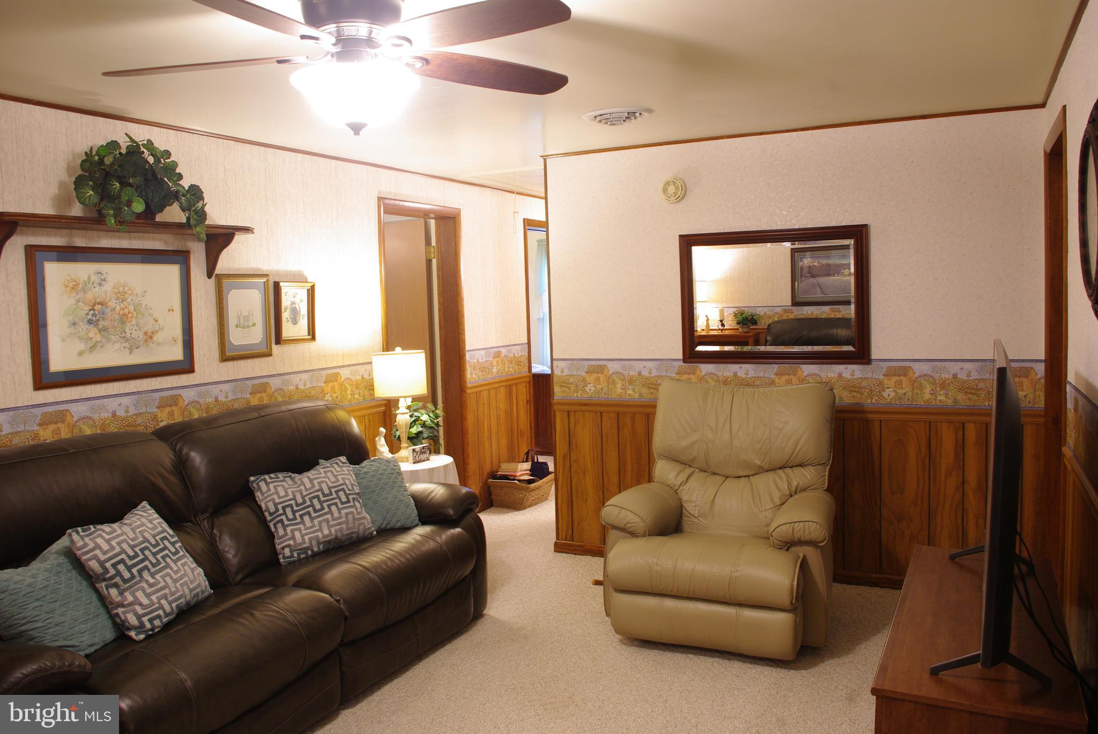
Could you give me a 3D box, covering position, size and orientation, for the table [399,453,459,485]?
[{"bbox_3d":[-0.766,0.841,4.571,0.540,0.635,0.540,0,5,28],"label":"table"}]

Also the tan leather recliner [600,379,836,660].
[{"bbox_3d":[0.774,0.643,3.703,0.950,1.060,0.910,0,5,25],"label":"tan leather recliner"}]

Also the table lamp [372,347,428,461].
[{"bbox_3d":[-0.820,0.205,4.556,0.300,0.635,0.300,-2,5,0],"label":"table lamp"}]

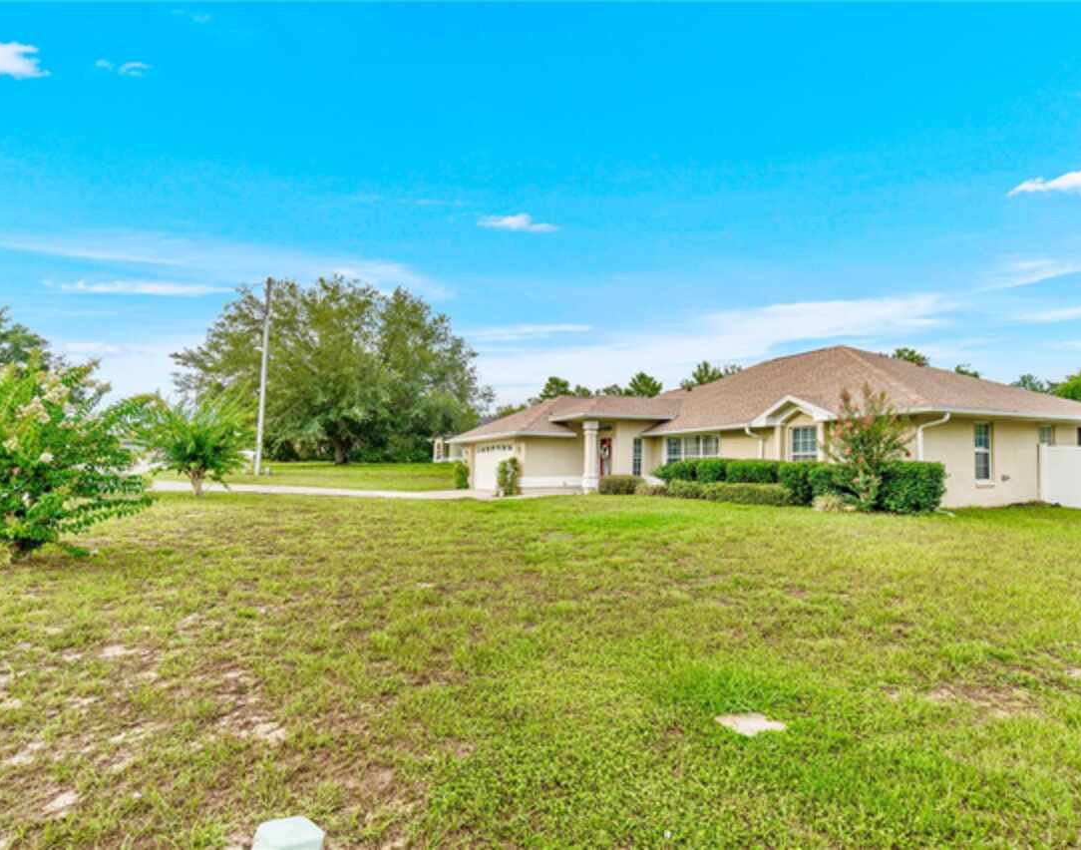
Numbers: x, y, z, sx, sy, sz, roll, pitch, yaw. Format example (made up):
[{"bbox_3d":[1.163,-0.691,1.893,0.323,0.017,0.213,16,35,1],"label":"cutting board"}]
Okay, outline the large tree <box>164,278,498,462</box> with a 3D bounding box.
[{"bbox_3d":[-15.720,-4.452,42.000,22.800,14.735,21.500,2,-4,-21],"label":"large tree"}]

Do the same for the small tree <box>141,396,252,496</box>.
[{"bbox_3d":[-10.083,0.629,15.600,2.900,2.868,2.800,3,-5,-33],"label":"small tree"}]

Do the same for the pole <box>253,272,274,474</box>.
[{"bbox_3d":[-15.805,-2.801,30.337,0.400,11.253,0.400,1,-3,0],"label":"pole"}]

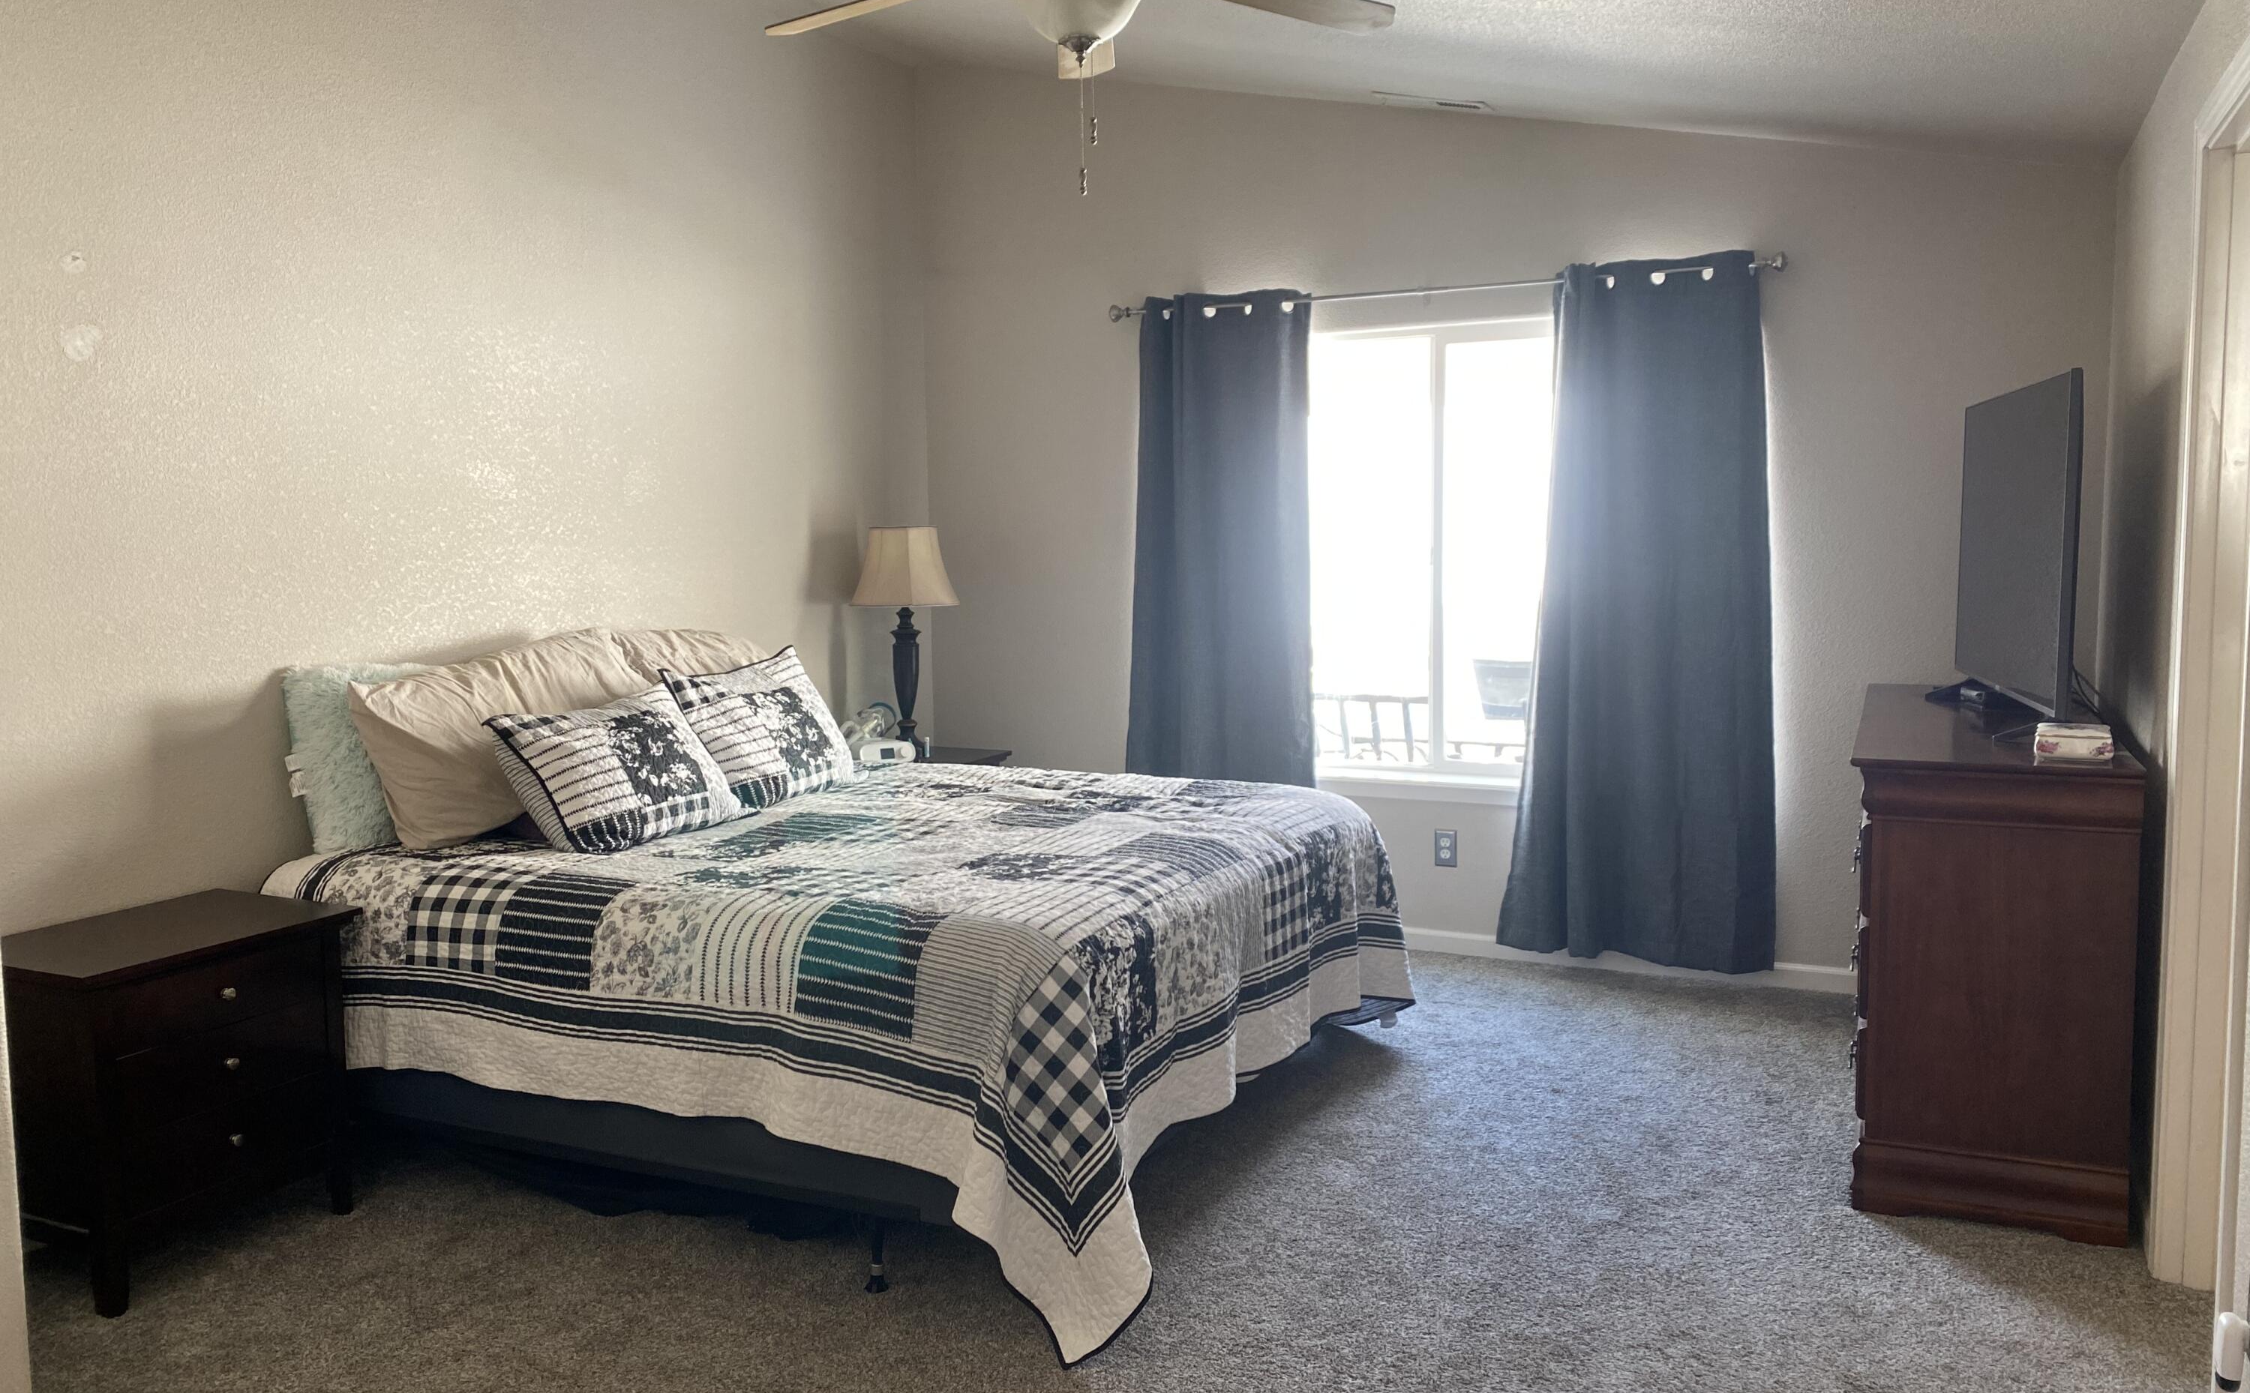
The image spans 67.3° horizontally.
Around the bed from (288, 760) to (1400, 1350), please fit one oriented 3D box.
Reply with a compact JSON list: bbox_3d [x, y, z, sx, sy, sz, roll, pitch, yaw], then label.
[{"bbox_3d":[-0.593,0.665,4.247,2.126,0.705,2.078,2,6,26],"label":"bed"}]

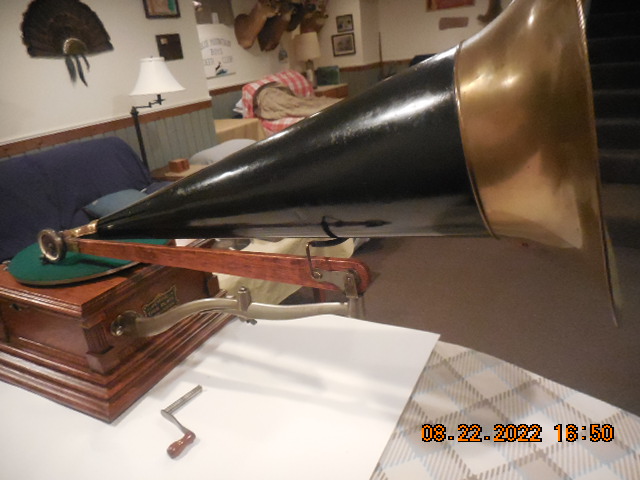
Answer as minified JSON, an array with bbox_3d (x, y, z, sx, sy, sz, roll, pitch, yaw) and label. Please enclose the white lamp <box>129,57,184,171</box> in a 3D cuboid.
[{"bbox_3d":[-1.175,-0.650,3.468,0.528,1.351,0.399,-11,23,-12],"label":"white lamp"}]

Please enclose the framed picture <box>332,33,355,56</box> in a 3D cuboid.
[{"bbox_3d":[0.371,-3.045,7.230,0.376,0.318,0.025,5,25,25],"label":"framed picture"}]

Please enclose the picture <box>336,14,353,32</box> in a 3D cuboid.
[{"bbox_3d":[0.384,-3.319,7.096,0.269,0.228,0.025,5,25,25],"label":"picture"}]

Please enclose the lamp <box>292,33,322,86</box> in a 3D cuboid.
[{"bbox_3d":[-0.156,-2.809,7.232,0.368,0.813,0.368,5,25,25],"label":"lamp"}]

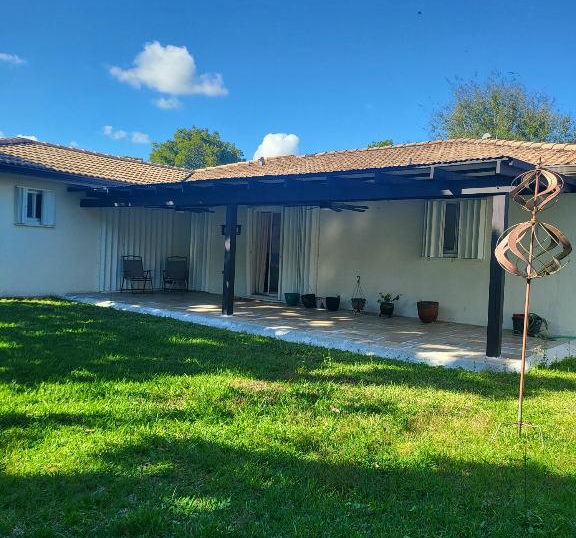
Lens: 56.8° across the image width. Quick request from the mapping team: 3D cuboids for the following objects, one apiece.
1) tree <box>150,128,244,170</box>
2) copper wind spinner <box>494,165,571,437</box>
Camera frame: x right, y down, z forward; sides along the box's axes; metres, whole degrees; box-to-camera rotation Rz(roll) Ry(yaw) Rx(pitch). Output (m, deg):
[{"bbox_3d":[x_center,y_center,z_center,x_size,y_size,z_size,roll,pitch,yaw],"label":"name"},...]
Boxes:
[{"bbox_3d":[-4.904,-3.611,28.134,5.200,7.670,5.200,2,2,0],"label":"tree"},{"bbox_3d":[1.825,0.251,3.983,0.570,2.090,0.570,2,2,0],"label":"copper wind spinner"}]

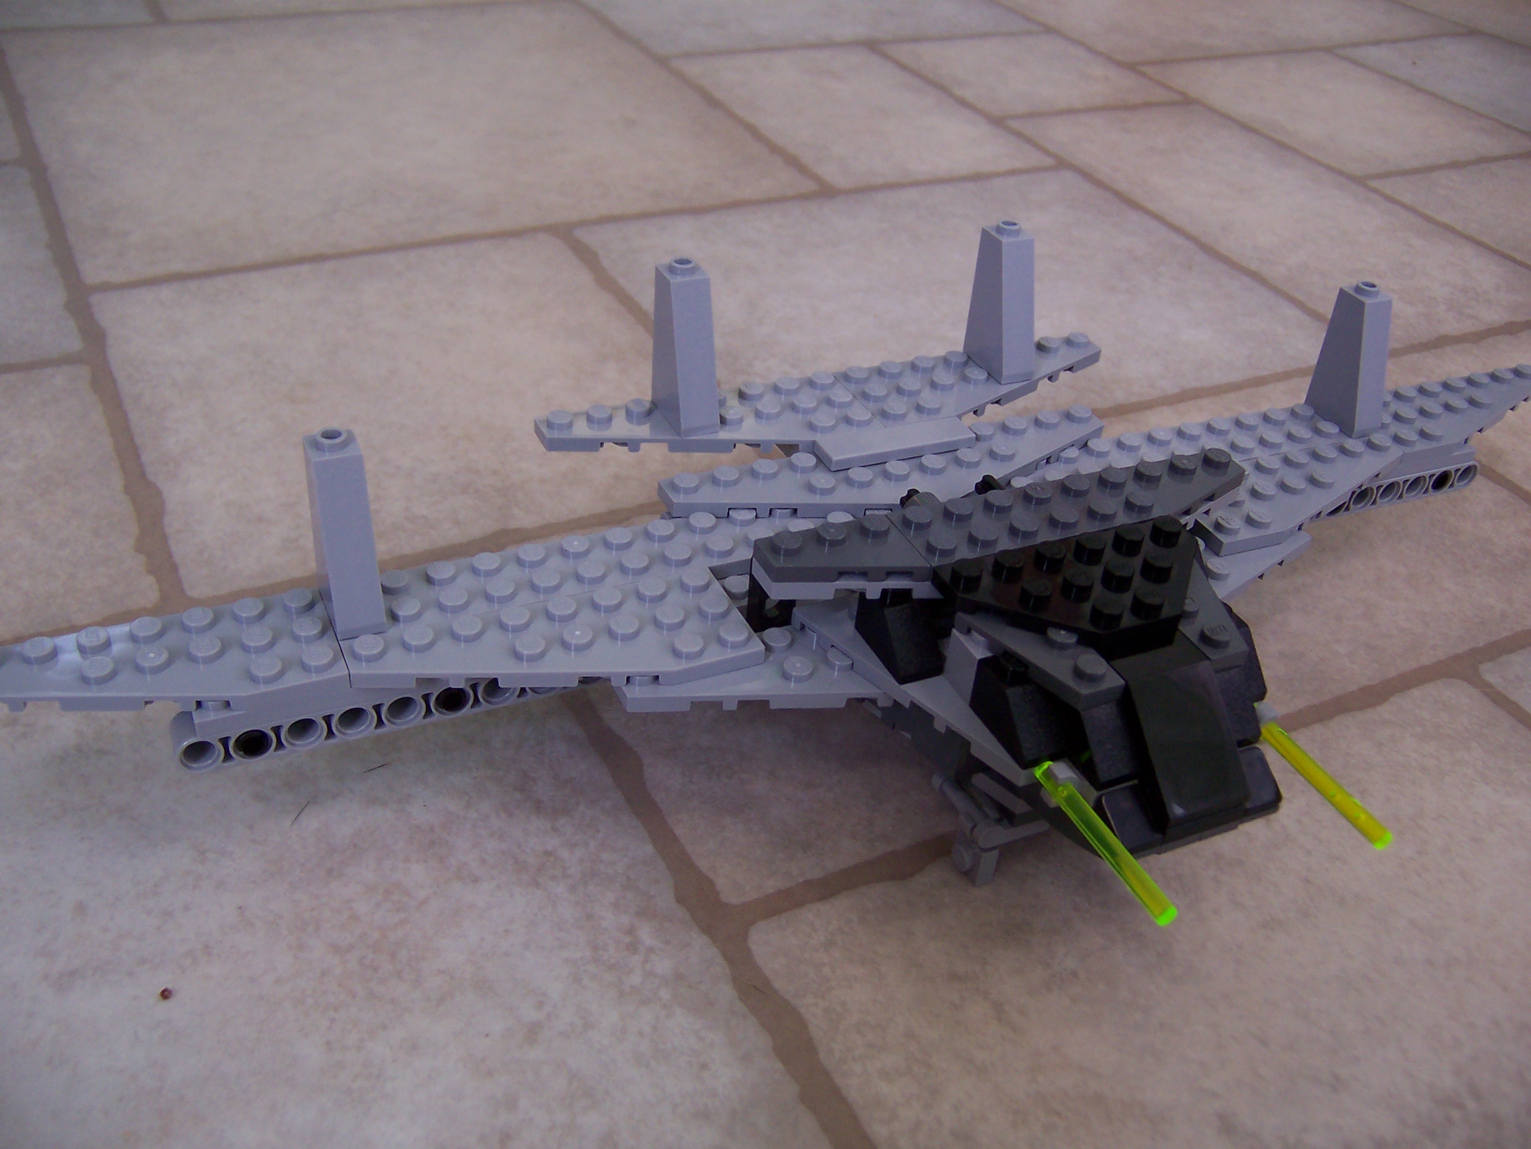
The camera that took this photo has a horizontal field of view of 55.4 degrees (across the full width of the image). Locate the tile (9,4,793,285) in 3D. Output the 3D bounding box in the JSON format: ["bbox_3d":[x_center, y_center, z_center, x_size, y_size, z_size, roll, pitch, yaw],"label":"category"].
[{"bbox_3d":[-0.133,-0.161,0.520,0.231,0.010,0.220,-14,40,-25],"label":"tile"}]

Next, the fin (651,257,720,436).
[{"bbox_3d":[-0.014,-0.043,0.276,0.008,0.030,0.016,-12,40,-22],"label":"fin"}]

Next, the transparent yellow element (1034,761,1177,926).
[{"bbox_3d":[0.048,0.038,0.208,0.003,0.003,0.032,-12,40,-22],"label":"transparent yellow element"}]

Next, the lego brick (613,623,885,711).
[{"bbox_3d":[0.001,0.018,0.238,0.048,0.005,0.024,-12,40,-22],"label":"lego brick"}]

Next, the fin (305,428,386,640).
[{"bbox_3d":[-0.066,-0.007,0.230,0.008,0.030,0.016,-12,39,-23],"label":"fin"}]

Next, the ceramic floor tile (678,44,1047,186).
[{"bbox_3d":[0.033,-0.175,0.563,0.091,0.010,0.140,-14,40,-25],"label":"ceramic floor tile"}]

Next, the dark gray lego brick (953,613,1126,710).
[{"bbox_3d":[0.042,0.011,0.223,0.016,0.005,0.024,-12,40,-22],"label":"dark gray lego brick"}]

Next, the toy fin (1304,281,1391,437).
[{"bbox_3d":[0.128,-0.047,0.314,0.008,0.030,0.016,-12,39,-23],"label":"toy fin"}]

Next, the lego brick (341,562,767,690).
[{"bbox_3d":[-0.034,0.012,0.236,0.064,0.005,0.024,-12,39,-23],"label":"lego brick"}]

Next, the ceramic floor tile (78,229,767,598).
[{"bbox_3d":[-0.089,-0.045,0.369,0.131,0.010,0.145,-14,40,-25],"label":"ceramic floor tile"}]

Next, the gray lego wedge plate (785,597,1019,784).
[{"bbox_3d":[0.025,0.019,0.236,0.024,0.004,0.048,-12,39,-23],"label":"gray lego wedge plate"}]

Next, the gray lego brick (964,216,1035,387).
[{"bbox_3d":[0.050,-0.056,0.303,0.008,0.030,0.016,-12,39,-23],"label":"gray lego brick"}]

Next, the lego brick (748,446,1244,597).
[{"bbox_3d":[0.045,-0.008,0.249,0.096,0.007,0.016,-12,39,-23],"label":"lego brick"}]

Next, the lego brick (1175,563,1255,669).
[{"bbox_3d":[0.071,0.006,0.237,0.016,0.005,0.024,-12,39,-23],"label":"lego brick"}]

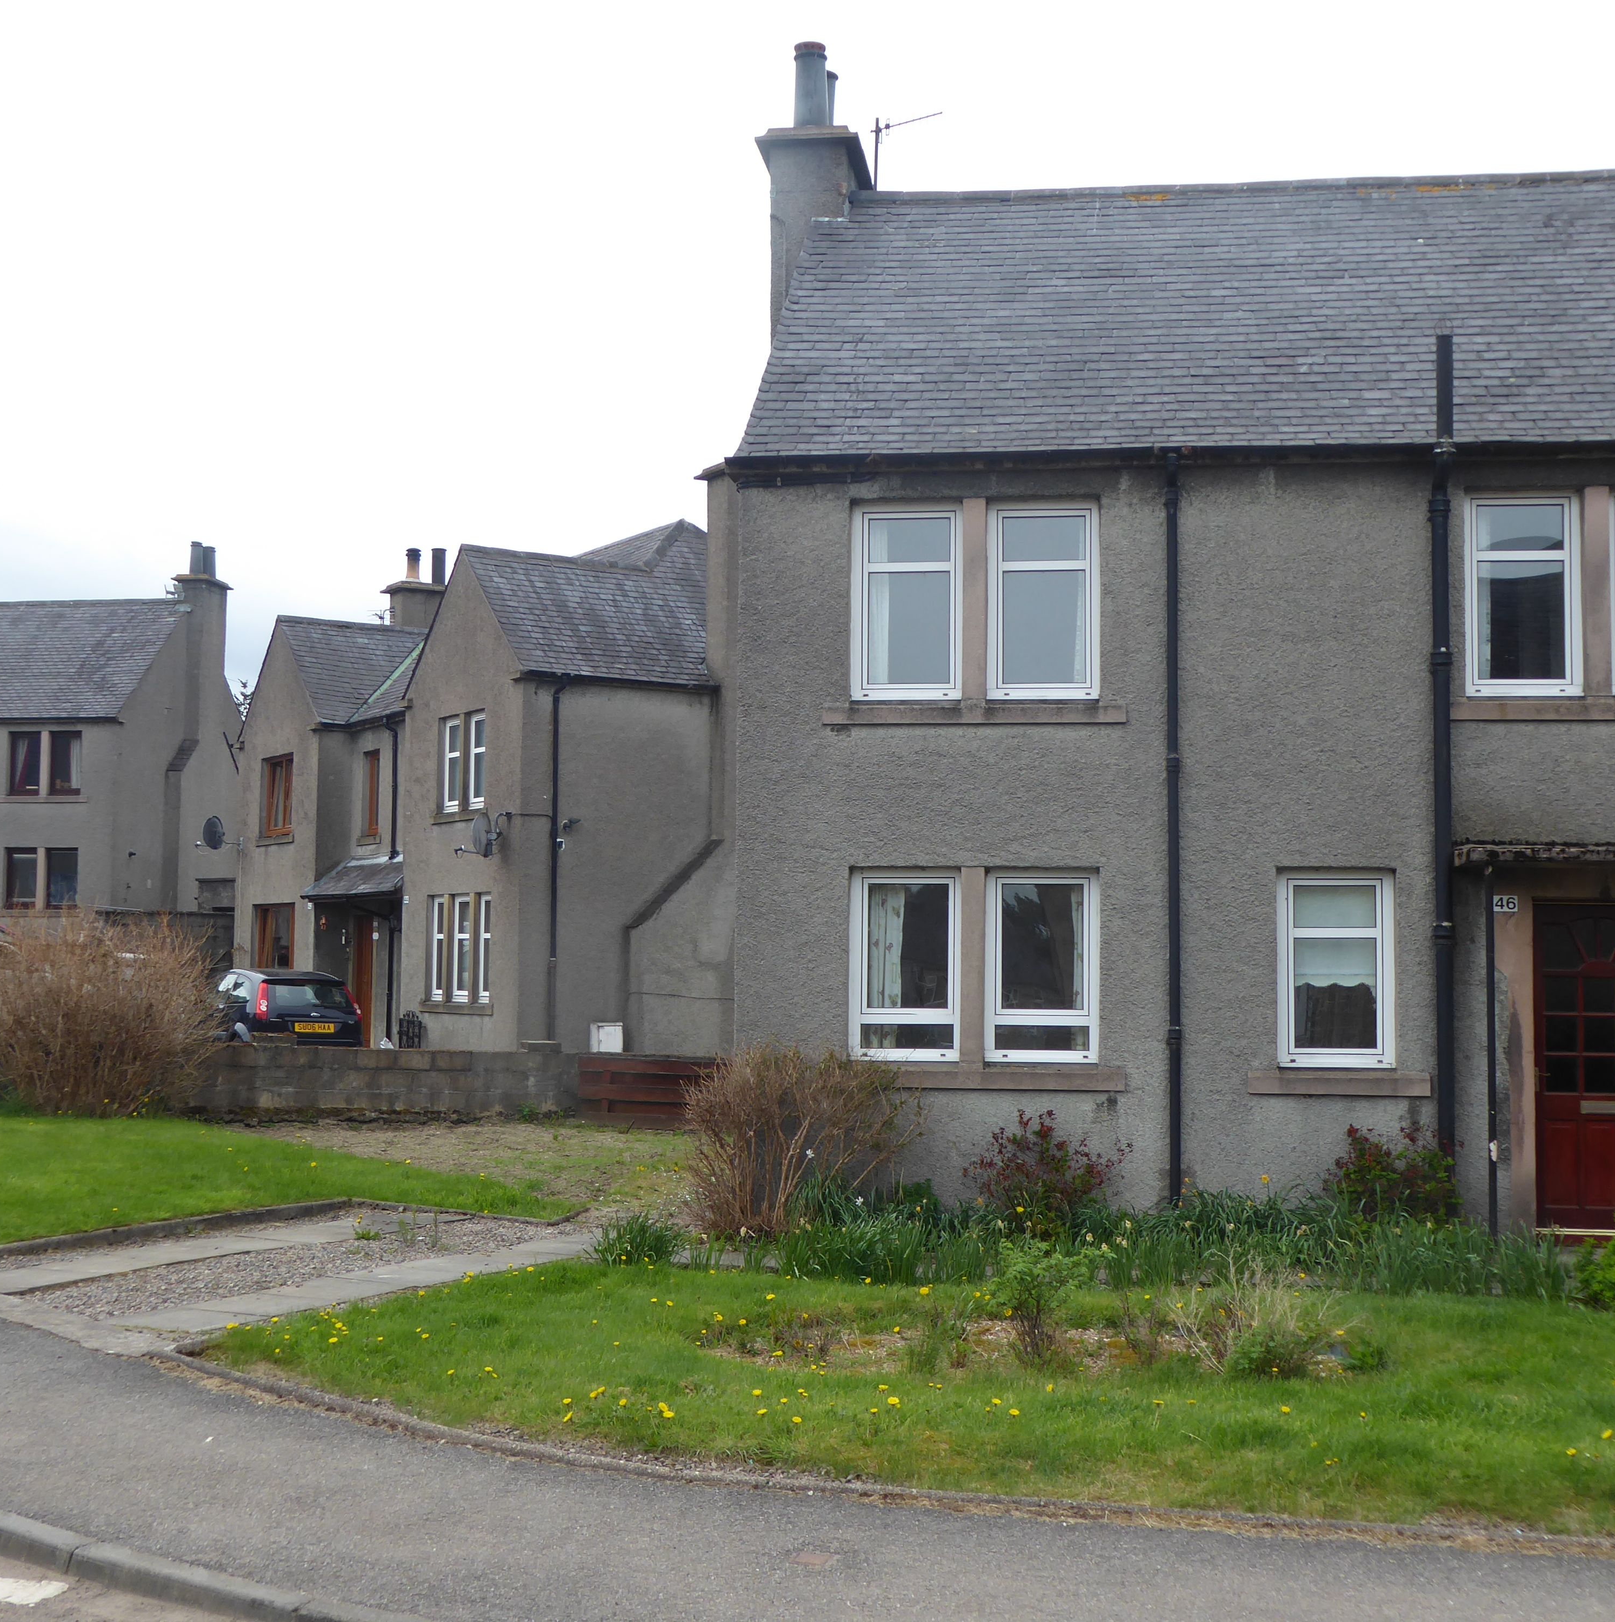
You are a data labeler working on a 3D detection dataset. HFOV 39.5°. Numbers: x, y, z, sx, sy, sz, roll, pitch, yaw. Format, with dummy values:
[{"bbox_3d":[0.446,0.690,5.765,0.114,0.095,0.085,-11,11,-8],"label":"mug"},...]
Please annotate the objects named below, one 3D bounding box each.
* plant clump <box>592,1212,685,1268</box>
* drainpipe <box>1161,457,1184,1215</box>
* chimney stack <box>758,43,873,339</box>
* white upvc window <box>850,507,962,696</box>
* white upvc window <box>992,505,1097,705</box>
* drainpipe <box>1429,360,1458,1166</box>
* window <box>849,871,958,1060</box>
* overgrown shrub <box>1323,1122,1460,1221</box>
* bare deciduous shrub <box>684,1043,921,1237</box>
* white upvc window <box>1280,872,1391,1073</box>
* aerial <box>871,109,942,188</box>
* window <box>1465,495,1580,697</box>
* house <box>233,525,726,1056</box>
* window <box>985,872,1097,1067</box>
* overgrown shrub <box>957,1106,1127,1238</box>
[{"bbox_3d":[-0.939,2.380,12.500,0.520,0.340,0.500,1,-4,-4],"label":"plant clump"},{"bbox_3d":[2.408,0.103,14.789,0.110,5.020,0.130,0,-4,8],"label":"drainpipe"},{"bbox_3d":[0.064,-5.056,18.938,0.860,2.520,1.240,0,-4,7],"label":"chimney stack"},{"bbox_3d":[0.675,-1.412,15.320,0.757,1.324,0.100,0,-4,8],"label":"white upvc window"},{"bbox_3d":[1.592,-1.408,15.188,0.753,1.319,0.100,0,-4,8],"label":"white upvc window"},{"bbox_3d":[3.968,-0.296,14.030,0.170,5.439,0.240,0,-4,7],"label":"drainpipe"},{"bbox_3d":[0.653,1.039,15.146,0.754,1.283,0.100,0,-4,8],"label":"window"},{"bbox_3d":[3.532,2.190,13.597,0.808,0.607,0.720,0,-4,7],"label":"overgrown shrub"},{"bbox_3d":[-0.036,2.000,13.699,1.462,1.164,1.250,0,-4,7],"label":"bare deciduous shrub"},{"bbox_3d":[3.465,1.036,14.742,0.747,1.287,0.100,0,-4,8],"label":"white upvc window"},{"bbox_3d":[0.843,-5.655,19.129,0.740,0.750,0.200,-3,-5,37],"label":"aerial"},{"bbox_3d":[4.699,-1.408,14.742,0.738,1.330,0.100,0,-4,8],"label":"window"},{"bbox_3d":[-3.284,-0.210,32.644,7.000,7.700,10.200,3,-5,-33],"label":"house"},{"bbox_3d":[1.566,1.038,15.014,0.752,1.277,0.100,0,-4,8],"label":"window"},{"bbox_3d":[1.454,2.213,13.802,1.011,0.760,0.850,0,-4,7],"label":"overgrown shrub"}]

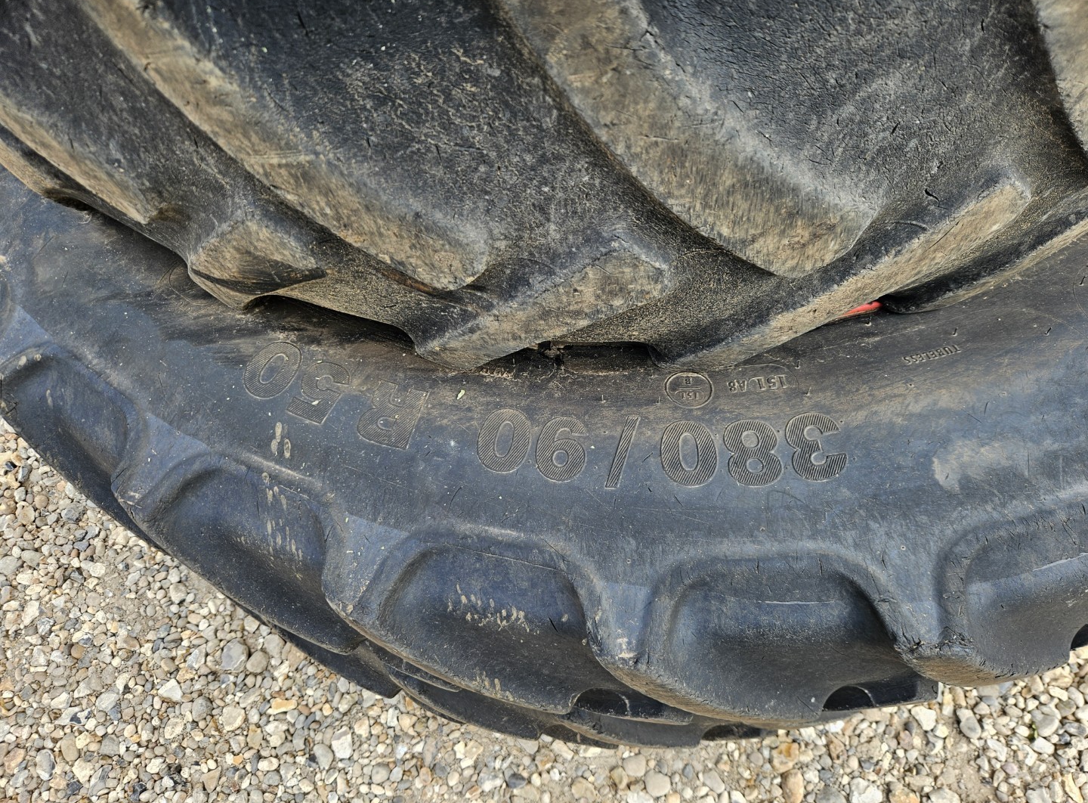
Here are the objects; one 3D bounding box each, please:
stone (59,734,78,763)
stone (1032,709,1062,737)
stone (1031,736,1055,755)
[{"bbox_3d":[-0.819,0.600,1.249,0.025,0.017,0.046,-35,67,-9],"label":"stone"},{"bbox_3d":[0.761,0.486,1.093,0.032,0.024,0.034,5,71,8],"label":"stone"},{"bbox_3d":[0.749,0.517,1.084,0.026,0.012,0.018,26,76,14],"label":"stone"}]

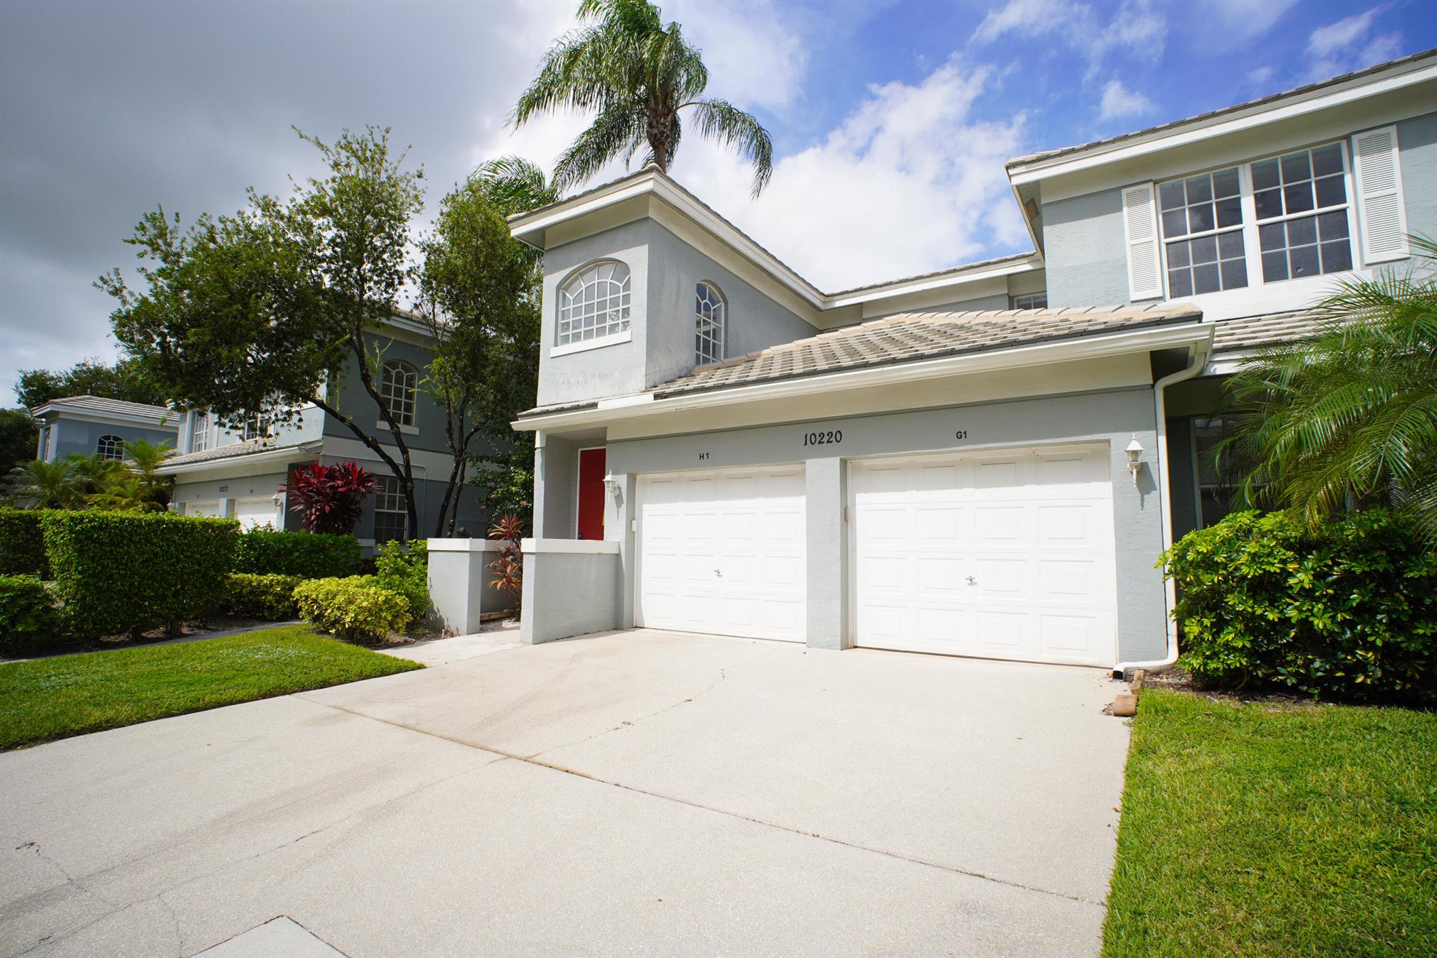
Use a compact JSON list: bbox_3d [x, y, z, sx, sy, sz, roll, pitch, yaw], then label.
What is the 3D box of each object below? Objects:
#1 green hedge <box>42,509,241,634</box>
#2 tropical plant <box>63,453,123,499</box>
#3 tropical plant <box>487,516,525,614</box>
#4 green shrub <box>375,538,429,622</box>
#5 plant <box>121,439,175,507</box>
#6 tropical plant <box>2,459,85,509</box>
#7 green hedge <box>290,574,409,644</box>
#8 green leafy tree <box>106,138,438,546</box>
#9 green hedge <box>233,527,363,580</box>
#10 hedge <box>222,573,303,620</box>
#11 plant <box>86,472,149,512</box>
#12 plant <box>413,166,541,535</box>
[{"bbox_3d":[-6.912,1.161,7.697,1.000,1.470,1.500,-3,-7,33],"label":"green hedge"},{"bbox_3d":[-18.213,1.022,18.574,1.500,3.620,1.500,-3,-7,33],"label":"tropical plant"},{"bbox_3d":[-3.025,1.277,9.264,0.550,1.600,0.550,-3,-7,33],"label":"tropical plant"},{"bbox_3d":[-4.518,1.477,9.483,0.800,1.220,0.800,-3,-7,33],"label":"green shrub"},{"bbox_3d":[-15.810,0.815,17.781,1.200,3.920,1.200,-3,-7,33],"label":"plant"},{"bbox_3d":[-17.445,1.037,16.556,1.800,3.220,1.800,-3,-7,33],"label":"tropical plant"},{"bbox_3d":[-4.724,1.624,8.250,1.300,0.690,0.850,-3,-7,33],"label":"green hedge"},{"bbox_3d":[-6.740,-1.589,10.185,3.300,7.420,3.600,-3,-7,33],"label":"green leafy tree"},{"bbox_3d":[-7.122,1.535,10.848,0.750,1.320,1.800,-3,-7,33],"label":"green hedge"},{"bbox_3d":[-6.753,1.742,9.617,0.700,0.680,1.100,-3,-7,33],"label":"hedge"},{"bbox_3d":[-16.590,1.274,17.651,1.400,2.970,1.400,-3,-7,33],"label":"plant"},{"bbox_3d":[-4.808,-1.414,12.919,2.300,7.620,2.300,-3,-7,33],"label":"plant"}]

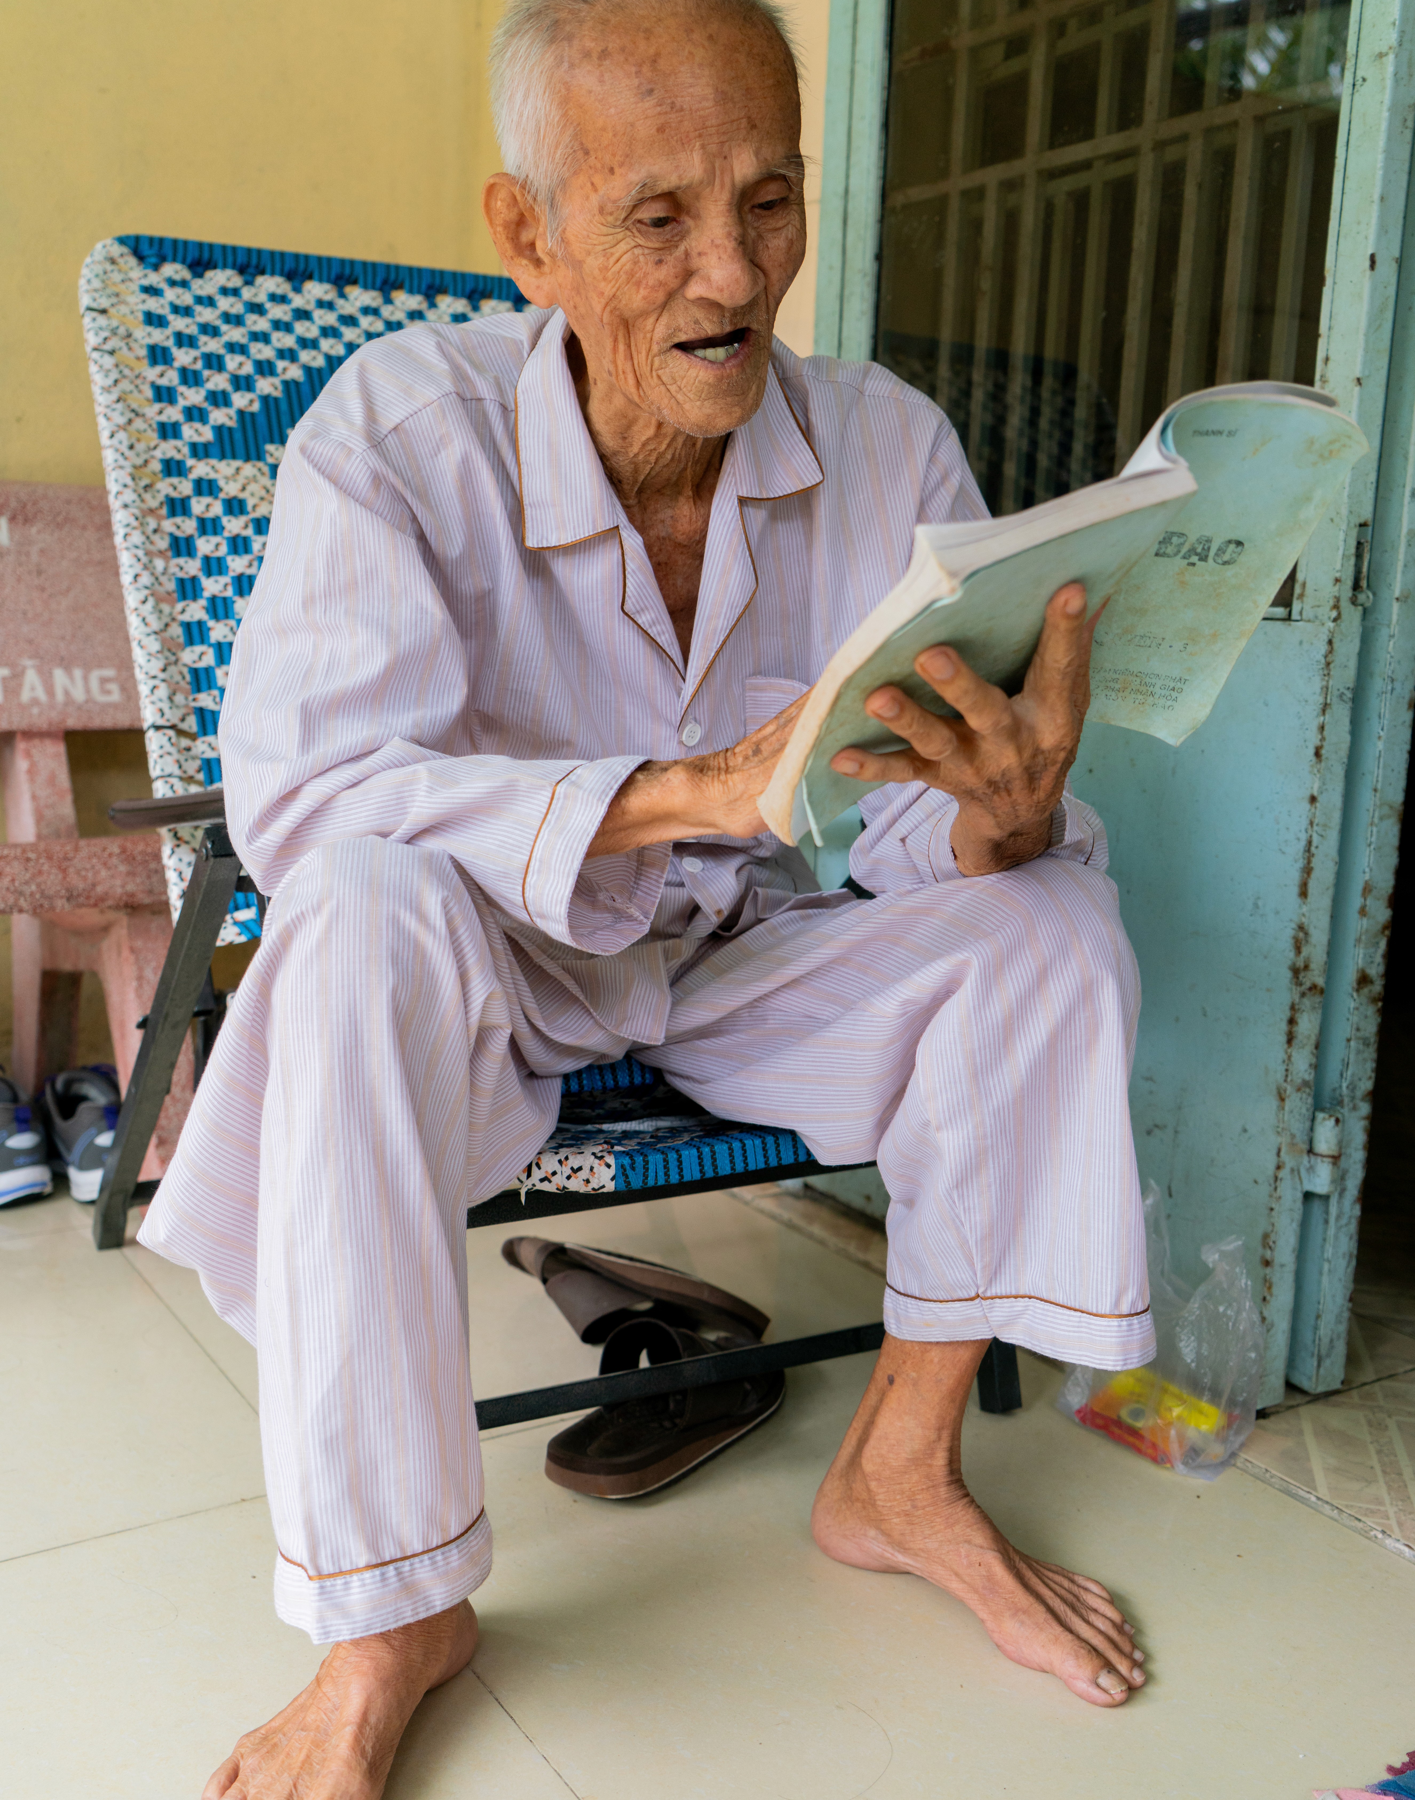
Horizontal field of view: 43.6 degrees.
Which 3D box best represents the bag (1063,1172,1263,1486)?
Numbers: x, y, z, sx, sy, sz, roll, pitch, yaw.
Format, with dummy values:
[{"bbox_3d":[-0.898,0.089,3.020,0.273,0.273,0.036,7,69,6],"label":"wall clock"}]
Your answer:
[{"bbox_3d":[0.369,0.338,1.389,0.090,0.188,0.140,-4,12,-33],"label":"bag"}]

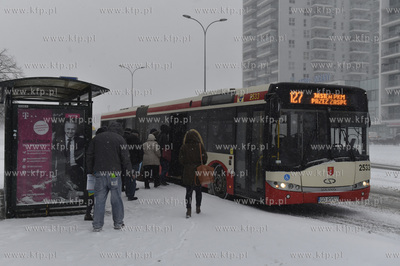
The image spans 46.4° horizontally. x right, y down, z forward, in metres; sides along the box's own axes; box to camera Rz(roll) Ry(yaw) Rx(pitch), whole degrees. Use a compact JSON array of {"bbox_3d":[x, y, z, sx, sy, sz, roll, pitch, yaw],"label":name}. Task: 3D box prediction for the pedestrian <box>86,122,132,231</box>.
[{"bbox_3d":[-1.493,0.722,7.650,0.720,1.757,0.480,0,0,10],"label":"pedestrian"}]

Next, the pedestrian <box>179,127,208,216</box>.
[{"bbox_3d":[-0.142,0.790,8.800,0.540,1.630,0.450,0,0,-3],"label":"pedestrian"}]

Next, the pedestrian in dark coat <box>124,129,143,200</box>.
[{"bbox_3d":[-1.575,0.765,10.950,0.520,1.670,0.400,0,0,38],"label":"pedestrian in dark coat"}]

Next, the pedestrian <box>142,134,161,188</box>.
[{"bbox_3d":[-1.363,0.842,13.100,0.500,1.520,0.360,0,0,25],"label":"pedestrian"}]

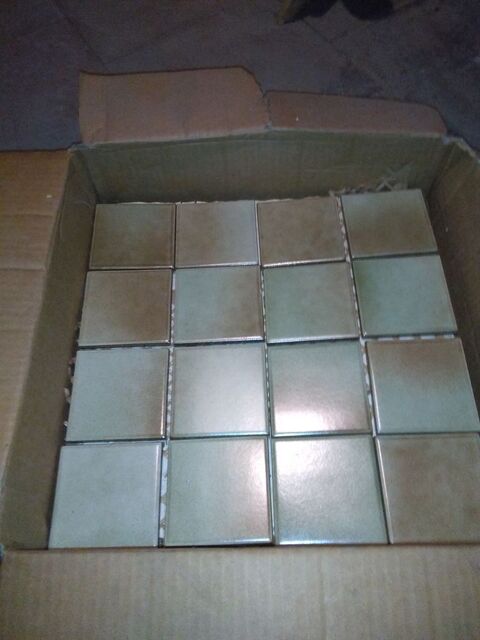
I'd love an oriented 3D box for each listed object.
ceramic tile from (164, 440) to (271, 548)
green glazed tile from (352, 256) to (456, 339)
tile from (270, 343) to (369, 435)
[{"bbox_3d":[-0.015,0.123,0.376,0.075,0.007,0.075,-2,62,2],"label":"ceramic tile"},{"bbox_3d":[0.141,-0.021,0.452,0.077,0.007,0.077,-3,61,2],"label":"green glazed tile"},{"bbox_3d":[0.063,0.055,0.415,0.077,0.007,0.077,-3,61,2],"label":"tile"}]

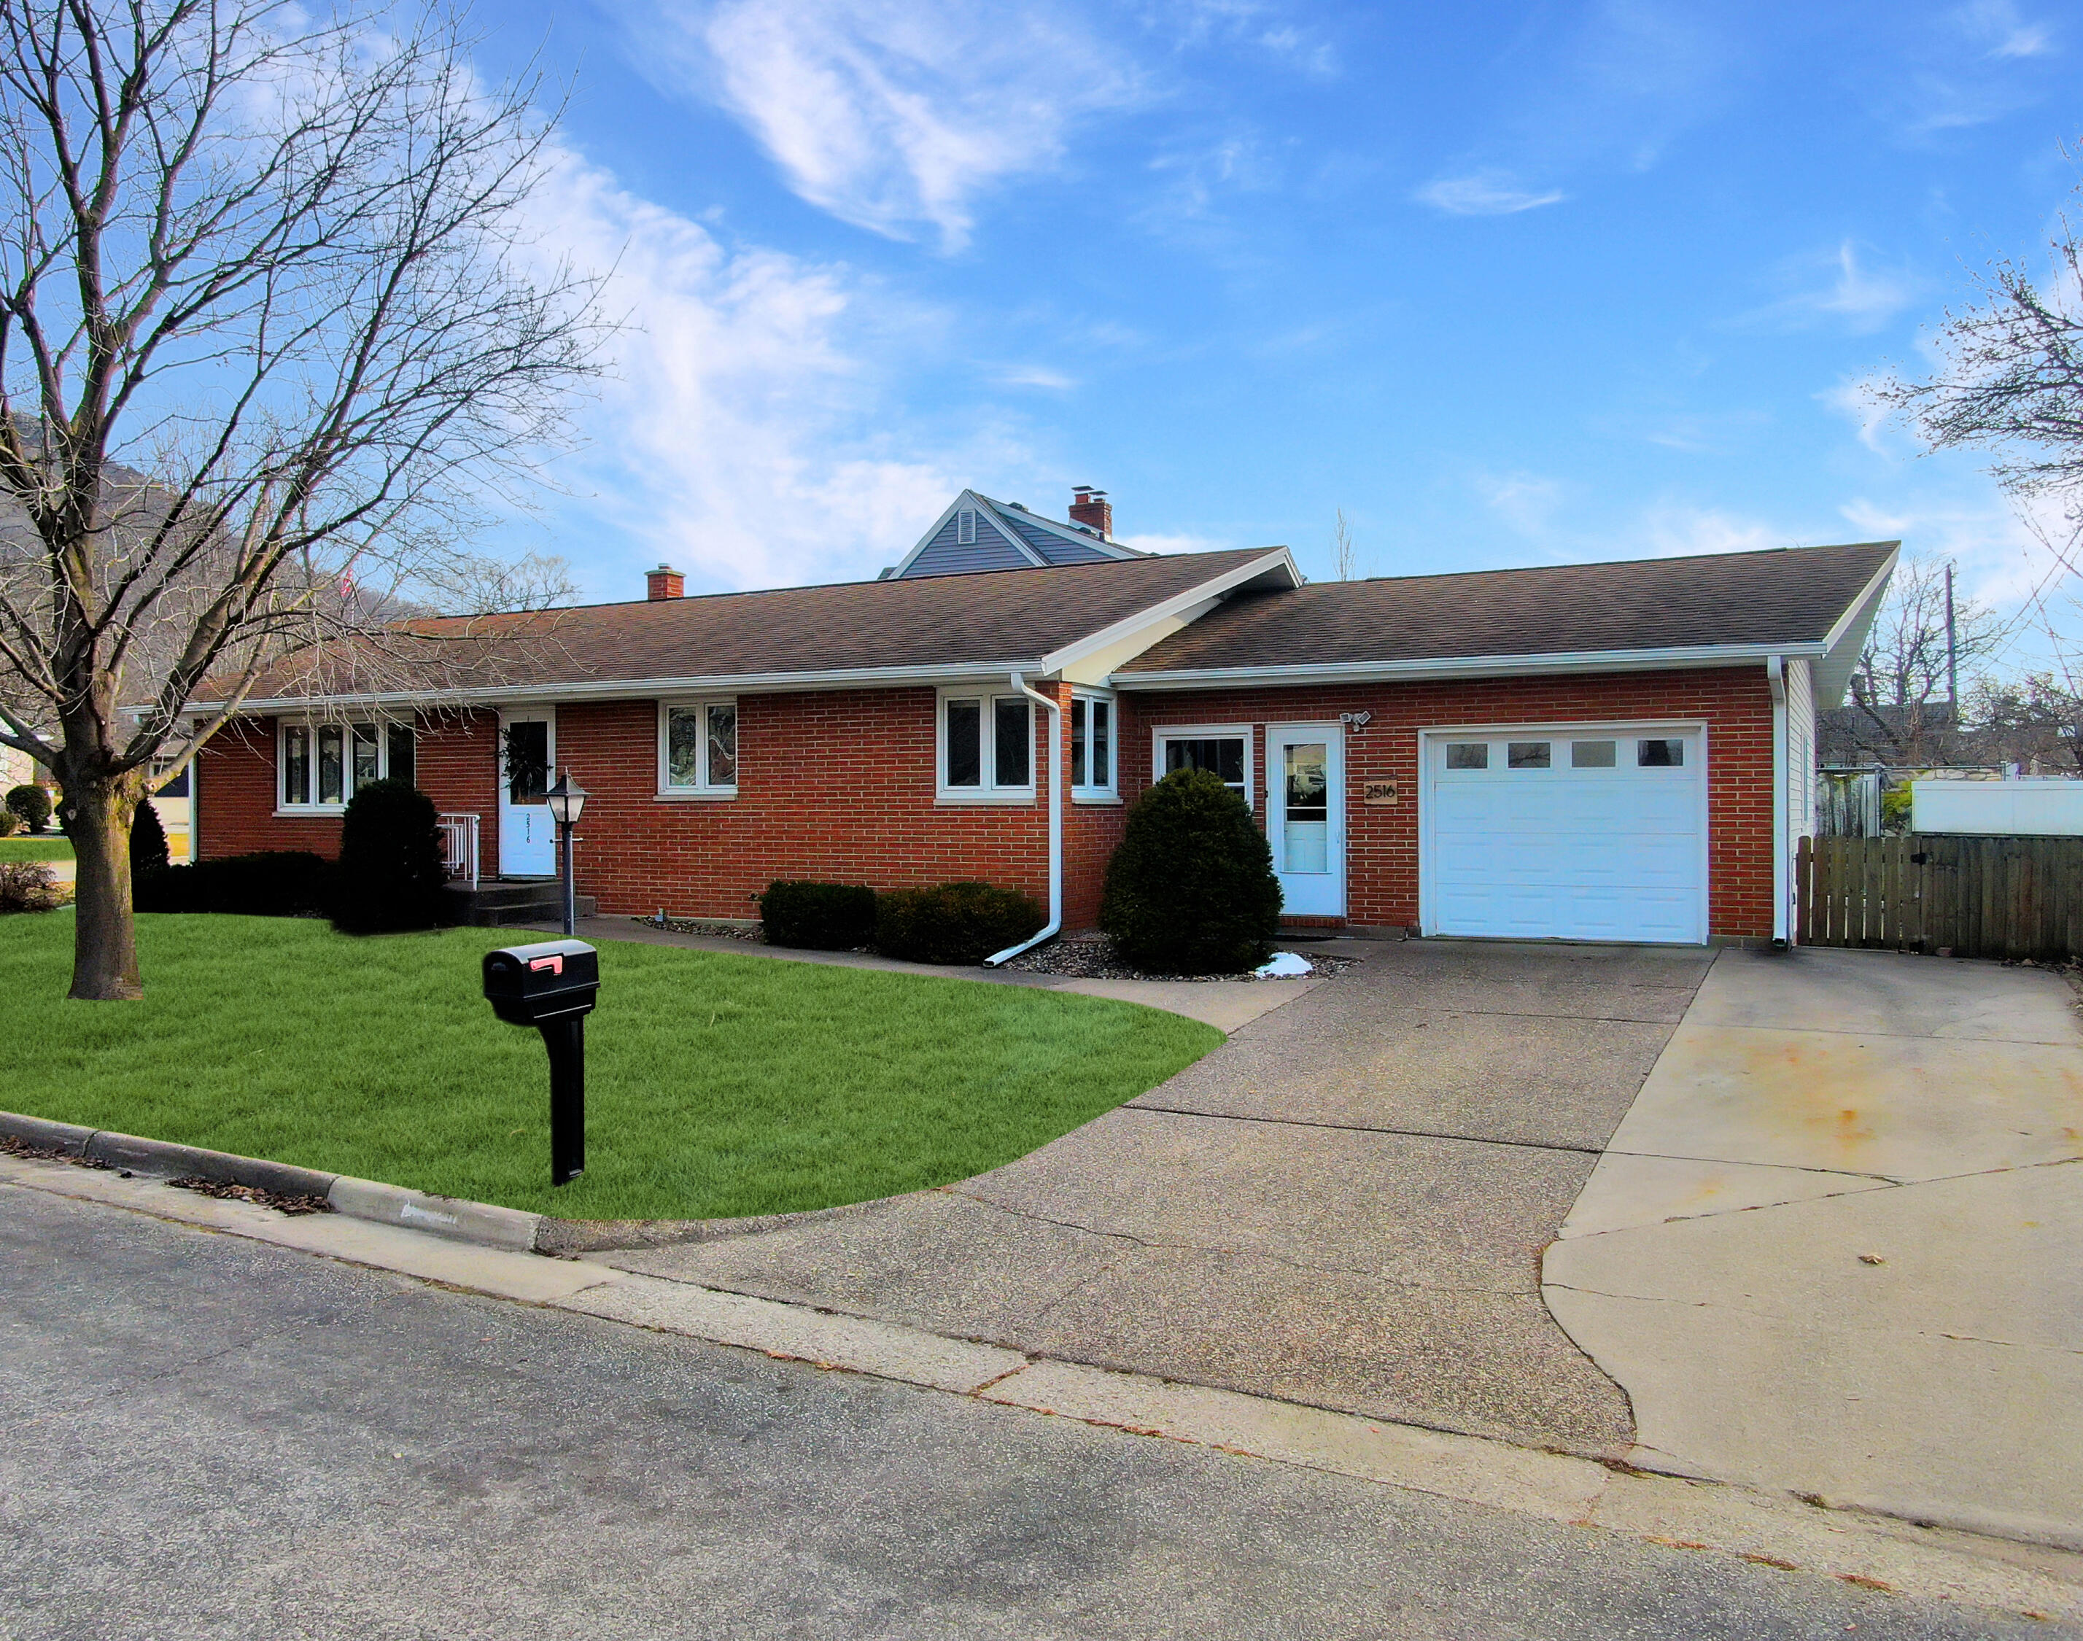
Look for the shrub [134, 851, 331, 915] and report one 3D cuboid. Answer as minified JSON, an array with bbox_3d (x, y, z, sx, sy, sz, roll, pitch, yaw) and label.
[{"bbox_3d":[-11.018,0.817,20.651,4.000,0.830,1.100,0,1,29],"label":"shrub"}]

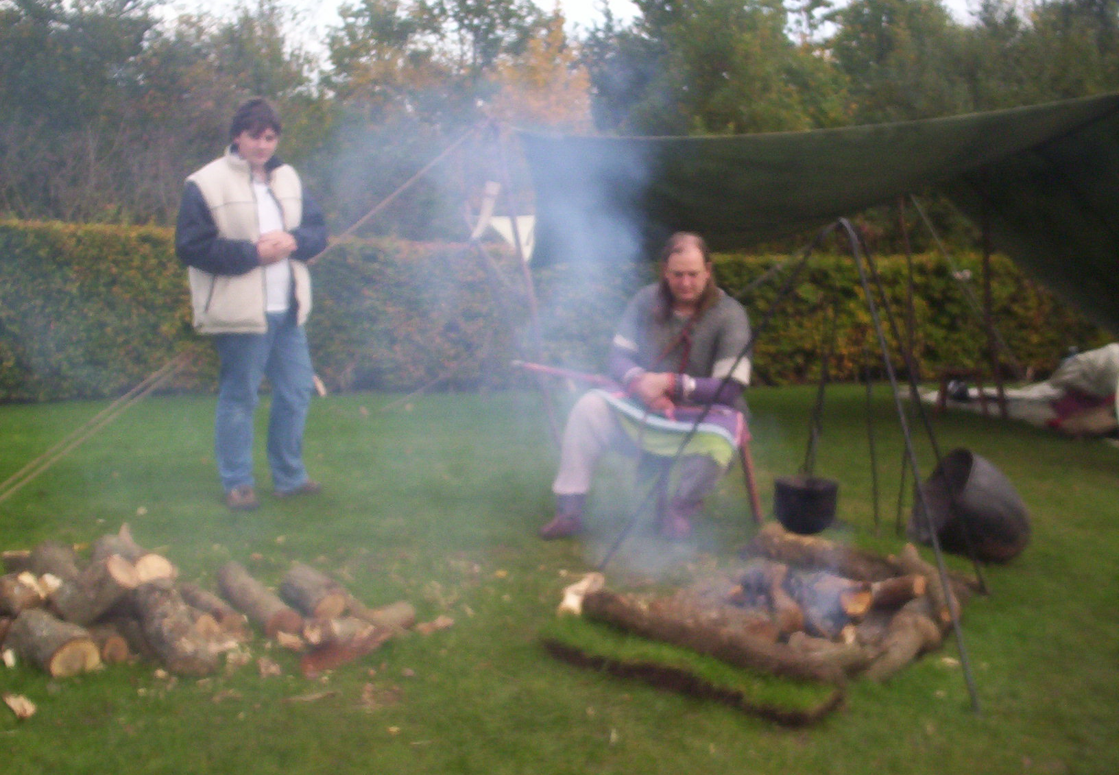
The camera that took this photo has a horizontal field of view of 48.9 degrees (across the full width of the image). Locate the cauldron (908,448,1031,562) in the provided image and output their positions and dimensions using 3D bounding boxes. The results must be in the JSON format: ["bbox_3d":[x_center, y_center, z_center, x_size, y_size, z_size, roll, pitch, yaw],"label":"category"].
[{"bbox_3d":[1.540,0.458,4.560,0.350,0.400,0.400,31,5,-1],"label":"cauldron"}]

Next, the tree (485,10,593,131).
[{"bbox_3d":[-0.258,-3.248,17.745,2.000,4.900,2.000,1,6,0],"label":"tree"}]

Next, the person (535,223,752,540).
[{"bbox_3d":[0.367,-0.049,5.037,0.820,1.200,0.760,1,6,7],"label":"person"}]

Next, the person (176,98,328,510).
[{"bbox_3d":[-1.350,-0.366,5.330,0.600,1.730,0.420,-3,7,-31],"label":"person"}]

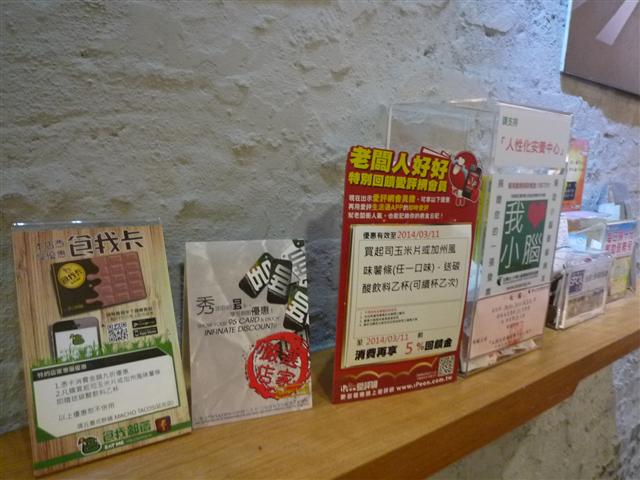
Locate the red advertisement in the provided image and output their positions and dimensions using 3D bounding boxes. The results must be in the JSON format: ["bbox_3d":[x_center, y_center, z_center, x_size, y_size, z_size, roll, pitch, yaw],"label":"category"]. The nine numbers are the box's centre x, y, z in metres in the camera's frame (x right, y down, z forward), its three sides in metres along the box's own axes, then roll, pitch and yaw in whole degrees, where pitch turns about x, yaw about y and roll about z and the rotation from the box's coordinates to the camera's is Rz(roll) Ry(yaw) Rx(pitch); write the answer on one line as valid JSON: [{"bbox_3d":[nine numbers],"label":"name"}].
[{"bbox_3d":[0.081,0.032,0.454,0.152,0.238,0.025,-1,10,-26],"label":"red advertisement"}]

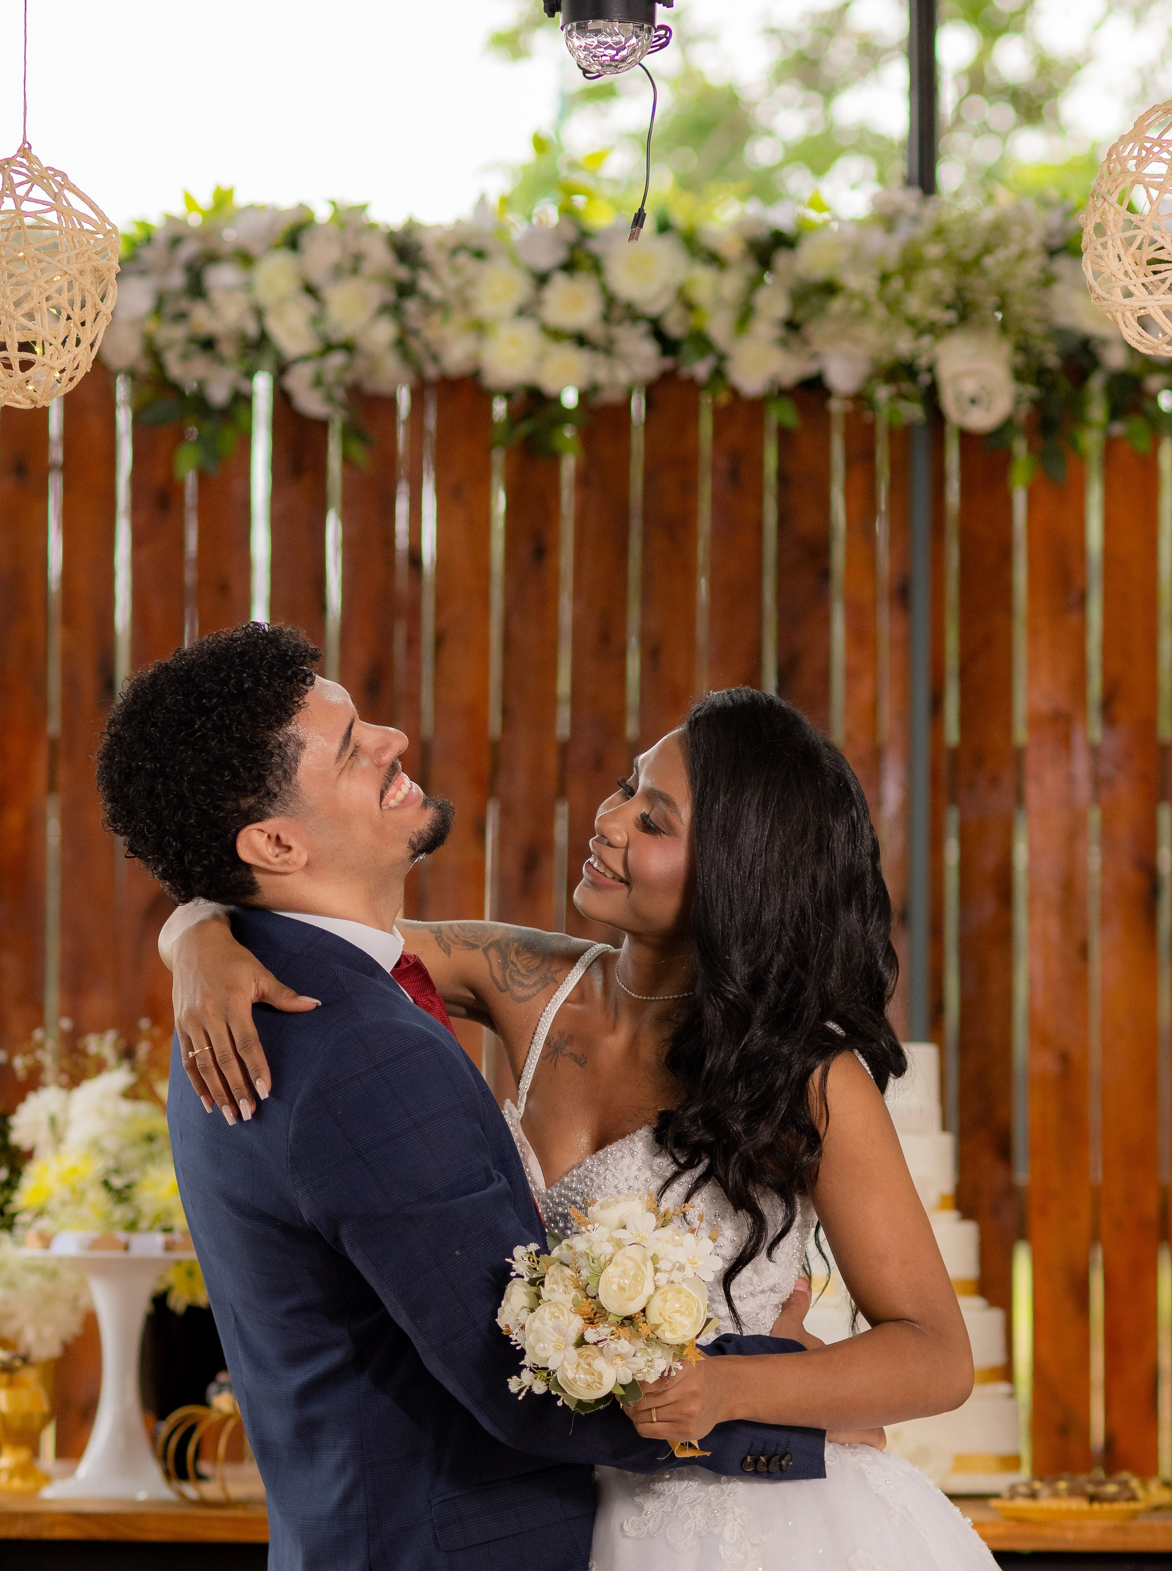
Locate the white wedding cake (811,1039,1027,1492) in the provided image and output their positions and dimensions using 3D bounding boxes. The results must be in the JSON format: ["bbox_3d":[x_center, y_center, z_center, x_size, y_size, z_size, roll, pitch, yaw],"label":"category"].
[{"bbox_3d":[0.323,0.521,6.750,0.305,0.485,0.305,0,-2,3],"label":"white wedding cake"}]

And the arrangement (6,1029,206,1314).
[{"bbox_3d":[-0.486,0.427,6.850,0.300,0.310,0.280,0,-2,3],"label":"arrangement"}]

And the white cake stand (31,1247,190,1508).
[{"bbox_3d":[-0.497,0.627,6.620,0.215,0.265,0.215,0,-2,3],"label":"white cake stand"}]

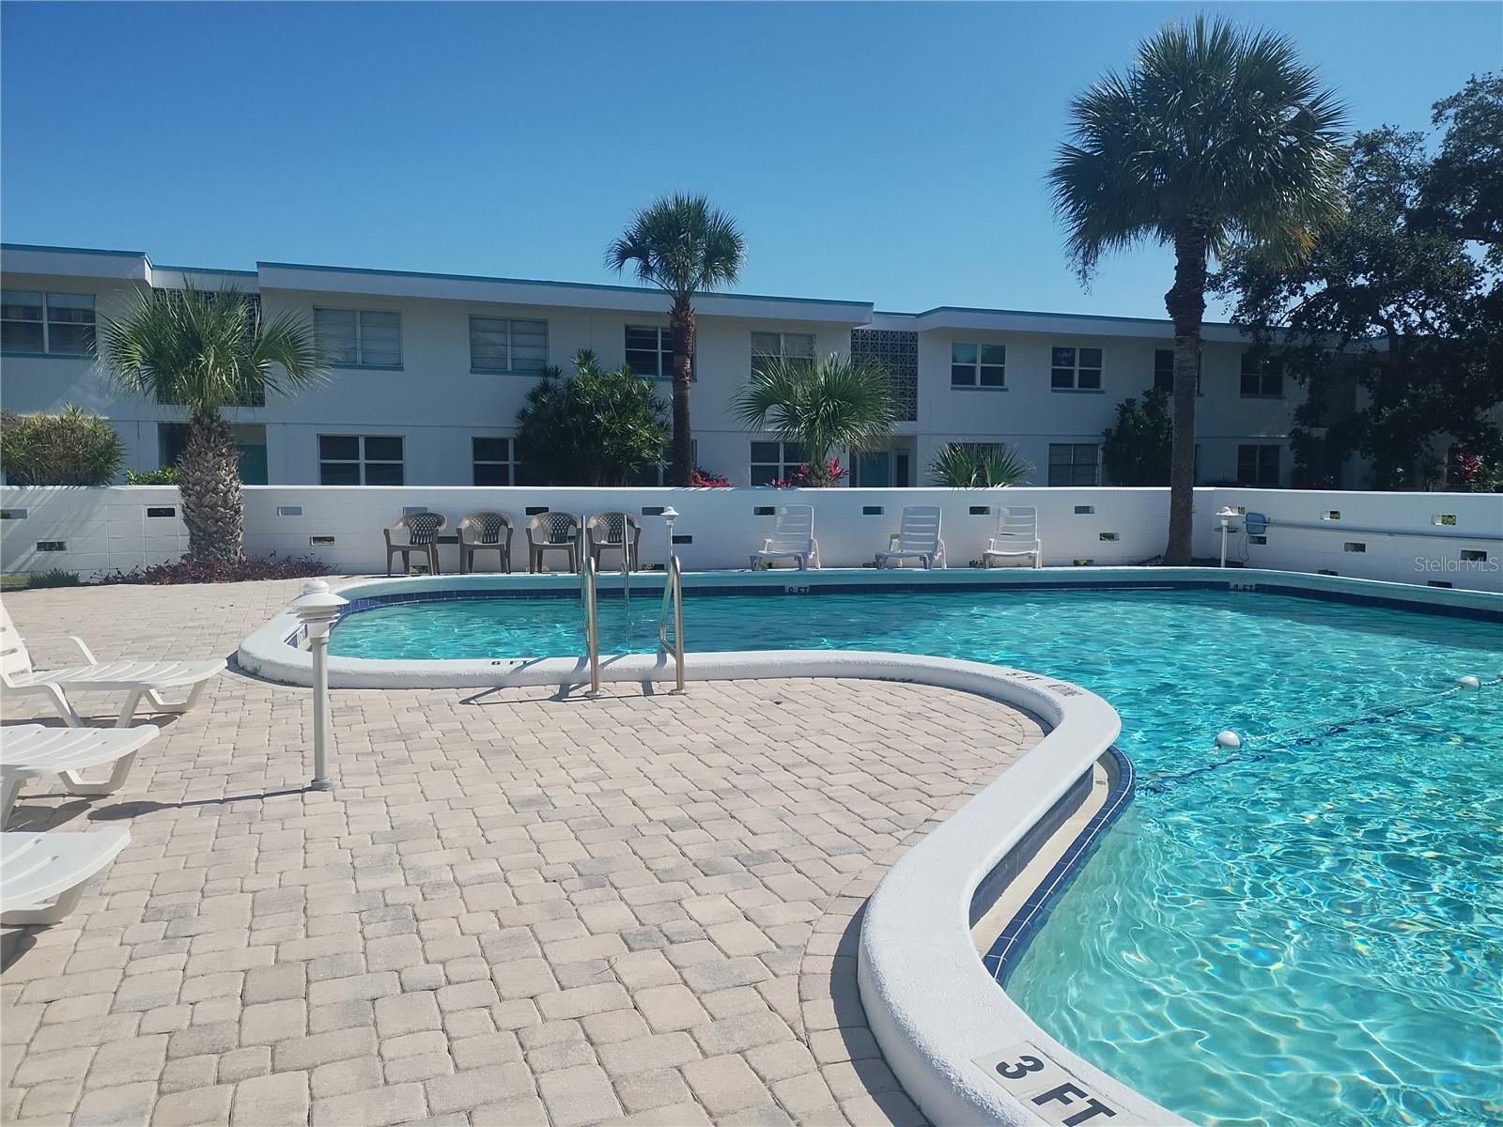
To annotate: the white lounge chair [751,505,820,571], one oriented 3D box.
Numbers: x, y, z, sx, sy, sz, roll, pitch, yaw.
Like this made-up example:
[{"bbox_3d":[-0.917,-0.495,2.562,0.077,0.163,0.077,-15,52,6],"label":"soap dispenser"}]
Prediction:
[{"bbox_3d":[0.475,-0.306,14.476,0.700,0.930,1.550,1,5,10],"label":"white lounge chair"}]

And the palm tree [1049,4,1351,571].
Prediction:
[{"bbox_3d":[6.240,-3.751,15.450,4.100,7.650,4.100,0,5,0],"label":"palm tree"}]

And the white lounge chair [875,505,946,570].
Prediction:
[{"bbox_3d":[2.190,-0.323,14.801,0.700,0.920,1.450,1,5,17],"label":"white lounge chair"}]

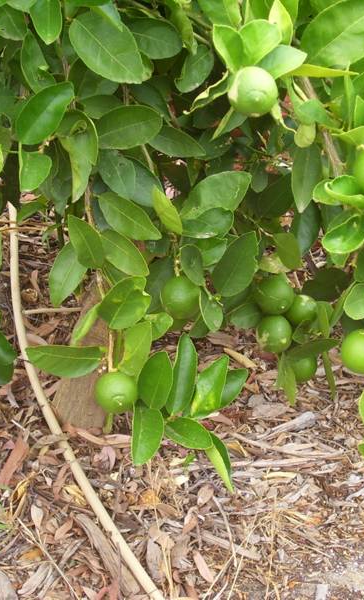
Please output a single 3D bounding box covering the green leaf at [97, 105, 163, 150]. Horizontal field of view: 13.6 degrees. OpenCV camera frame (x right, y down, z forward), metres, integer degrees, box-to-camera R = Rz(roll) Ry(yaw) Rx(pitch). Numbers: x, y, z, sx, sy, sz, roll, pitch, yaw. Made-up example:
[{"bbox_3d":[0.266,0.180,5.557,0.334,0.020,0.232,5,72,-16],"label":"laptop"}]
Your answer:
[{"bbox_3d":[-0.064,-0.197,1.760,0.089,0.045,0.013,-21,-15,6],"label":"green leaf"}]

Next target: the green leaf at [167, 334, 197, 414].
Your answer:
[{"bbox_3d":[-0.001,0.077,1.580,0.030,0.084,0.020,3,-16,22],"label":"green leaf"}]

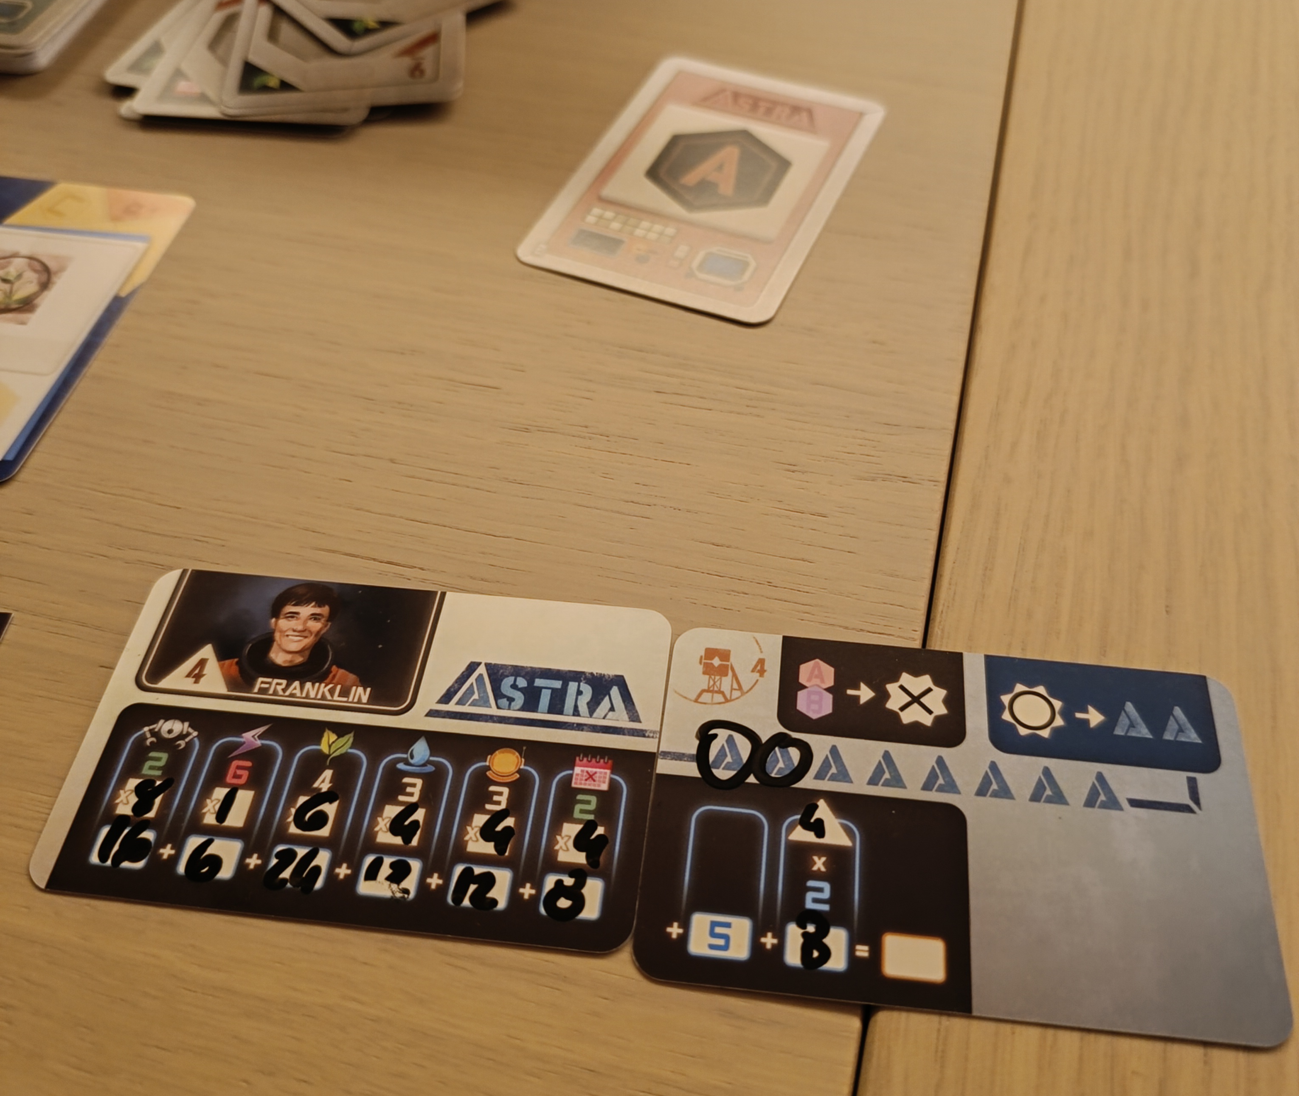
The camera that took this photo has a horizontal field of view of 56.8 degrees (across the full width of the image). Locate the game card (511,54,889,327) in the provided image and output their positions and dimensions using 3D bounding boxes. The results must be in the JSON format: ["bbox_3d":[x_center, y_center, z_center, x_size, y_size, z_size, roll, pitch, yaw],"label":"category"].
[{"bbox_3d":[0.015,-0.091,0.294,0.063,0.001,0.088,19,57,16],"label":"game card"}]

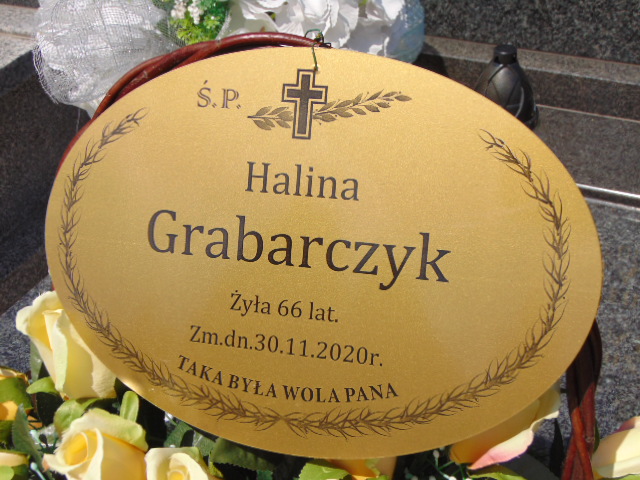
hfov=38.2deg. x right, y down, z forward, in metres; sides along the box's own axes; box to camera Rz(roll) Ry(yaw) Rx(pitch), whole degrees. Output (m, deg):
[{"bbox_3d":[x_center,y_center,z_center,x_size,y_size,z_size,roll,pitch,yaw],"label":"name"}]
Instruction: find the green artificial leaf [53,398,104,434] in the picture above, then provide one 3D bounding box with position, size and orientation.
[{"bbox_3d":[-0.139,0.101,0.530,0.029,0.019,0.015,-15,35,-4],"label":"green artificial leaf"}]

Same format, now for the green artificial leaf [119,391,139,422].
[{"bbox_3d":[-0.111,0.096,0.535,0.012,0.019,0.008,-5,22,-4],"label":"green artificial leaf"}]

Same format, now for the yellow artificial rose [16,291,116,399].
[{"bbox_3d":[-0.148,0.061,0.545,0.056,0.066,0.055,-17,26,13],"label":"yellow artificial rose"}]

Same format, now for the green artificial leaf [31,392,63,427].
[{"bbox_3d":[-0.159,0.099,0.540,0.018,0.019,0.012,-14,35,-2],"label":"green artificial leaf"}]

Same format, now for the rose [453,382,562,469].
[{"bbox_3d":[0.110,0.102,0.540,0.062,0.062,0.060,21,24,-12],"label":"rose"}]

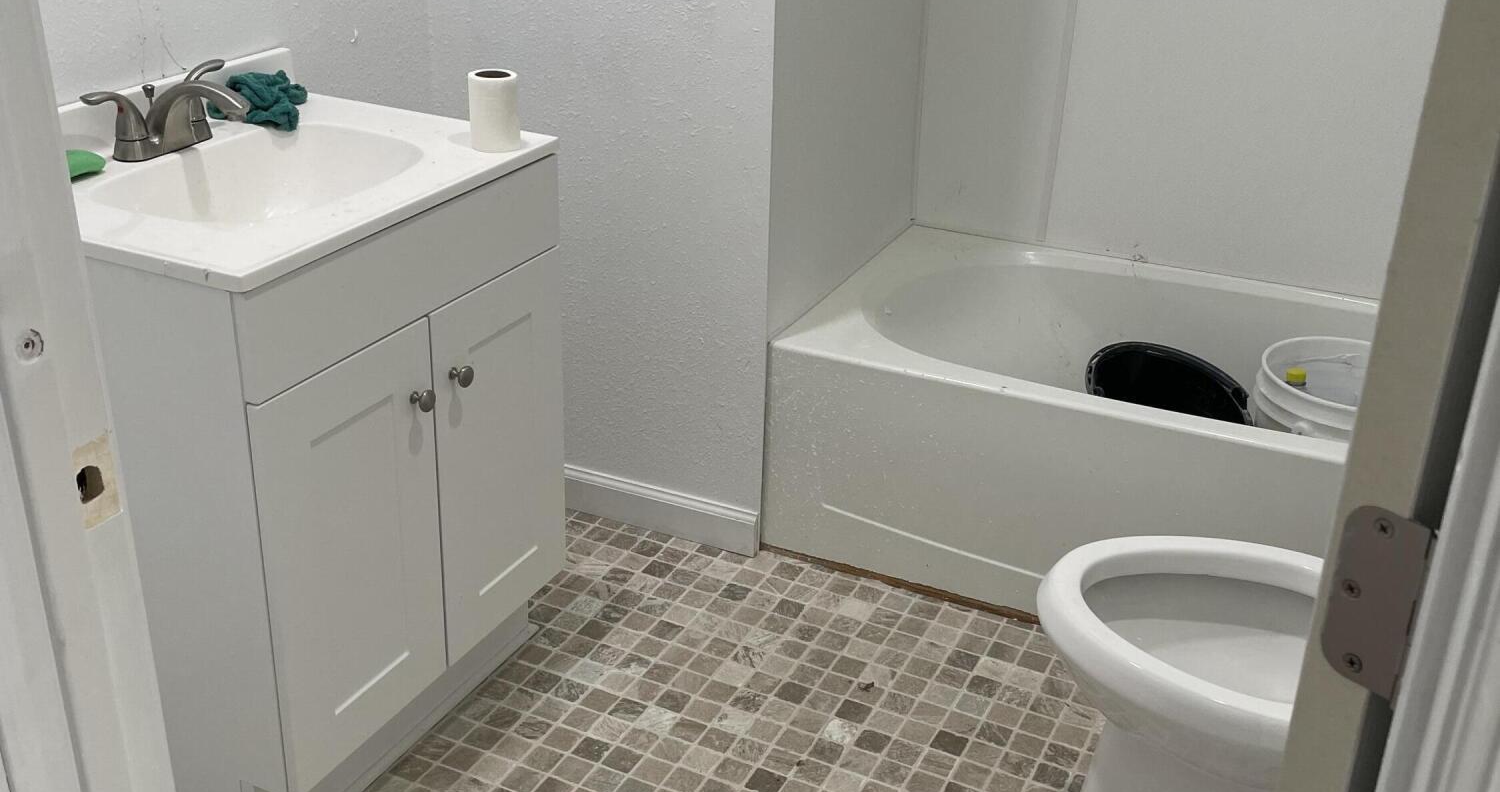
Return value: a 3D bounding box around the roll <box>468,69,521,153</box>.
[{"bbox_3d":[-0.337,-0.378,1.988,0.067,0.097,0.067,2,25,-1],"label":"roll"}]

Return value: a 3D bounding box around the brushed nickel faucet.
[{"bbox_3d":[-0.710,-0.353,1.908,0.165,0.097,0.230,13,27,22],"label":"brushed nickel faucet"}]

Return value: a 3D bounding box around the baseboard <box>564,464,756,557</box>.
[{"bbox_3d":[-0.283,0.186,2.811,0.650,0.089,0.014,12,27,21],"label":"baseboard"}]

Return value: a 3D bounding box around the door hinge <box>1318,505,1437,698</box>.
[{"bbox_3d":[0.283,0.092,0.676,0.012,0.089,0.041,-18,31,-36],"label":"door hinge"}]

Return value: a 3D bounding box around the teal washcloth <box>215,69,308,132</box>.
[{"bbox_3d":[-0.667,-0.409,2.075,0.120,0.066,0.125,13,27,22],"label":"teal washcloth"}]

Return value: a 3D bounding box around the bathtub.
[{"bbox_3d":[0.828,0.095,2.712,1.410,0.404,0.756,12,27,21],"label":"bathtub"}]

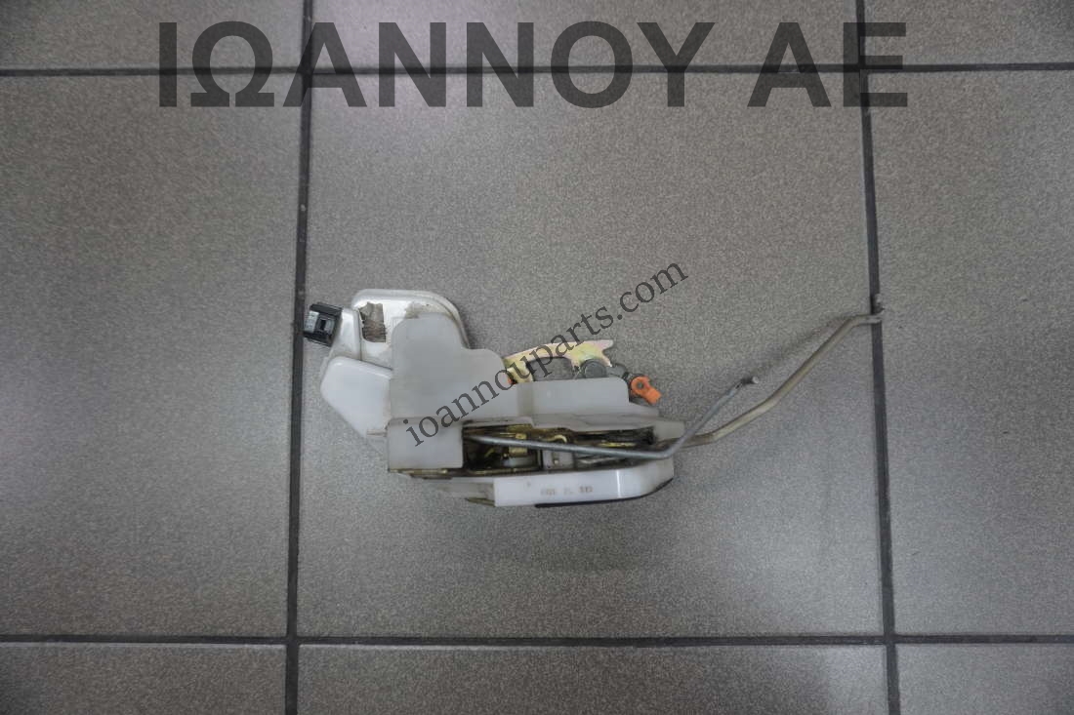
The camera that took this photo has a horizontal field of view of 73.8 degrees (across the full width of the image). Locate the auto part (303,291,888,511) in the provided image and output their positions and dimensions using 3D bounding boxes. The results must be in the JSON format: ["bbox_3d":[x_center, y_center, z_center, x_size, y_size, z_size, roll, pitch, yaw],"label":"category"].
[{"bbox_3d":[0.030,0.022,0.388,0.313,0.060,0.118,0,85,0],"label":"auto part"}]

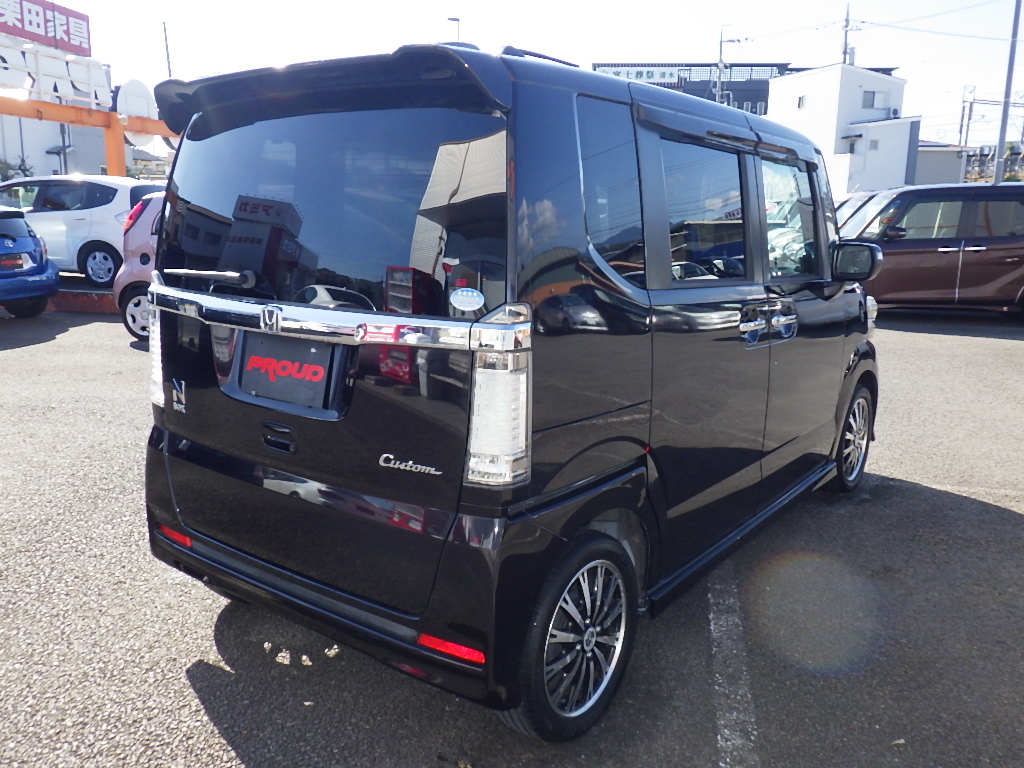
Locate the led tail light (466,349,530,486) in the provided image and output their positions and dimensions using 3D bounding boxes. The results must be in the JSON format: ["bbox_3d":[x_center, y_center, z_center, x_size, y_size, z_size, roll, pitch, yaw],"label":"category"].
[{"bbox_3d":[-0.030,0.072,1.780,0.114,0.297,0.090,9,11,36],"label":"led tail light"}]

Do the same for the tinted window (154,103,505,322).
[{"bbox_3d":[-0.552,-0.452,2.131,1.340,0.480,0.090,9,4,36],"label":"tinted window"}]

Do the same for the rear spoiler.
[{"bbox_3d":[-0.505,-0.738,2.133,1.270,0.170,0.280,9,14,36],"label":"rear spoiler"}]

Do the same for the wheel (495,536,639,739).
[{"bbox_3d":[0.146,0.652,2.203,0.170,0.560,0.560,9,14,36],"label":"wheel"}]

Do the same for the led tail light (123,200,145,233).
[{"bbox_3d":[-3.953,-1.749,8.650,0.180,0.330,0.130,2,11,5],"label":"led tail light"}]

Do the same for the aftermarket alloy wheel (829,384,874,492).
[{"bbox_3d":[1.667,0.266,4.175,0.170,0.560,0.560,9,14,36],"label":"aftermarket alloy wheel"}]

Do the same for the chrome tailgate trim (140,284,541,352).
[{"bbox_3d":[-0.581,-0.186,2.149,1.470,0.085,0.110,9,14,36],"label":"chrome tailgate trim"}]

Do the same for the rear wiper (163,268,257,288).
[{"bbox_3d":[-0.832,-0.294,2.262,0.425,0.050,0.050,10,15,40],"label":"rear wiper"}]

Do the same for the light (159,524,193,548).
[{"bbox_3d":[-1.063,0.474,2.620,0.195,0.036,0.035,9,14,36],"label":"light"}]

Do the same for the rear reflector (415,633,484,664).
[{"bbox_3d":[-0.139,0.604,1.897,0.182,0.029,0.022,7,13,31],"label":"rear reflector"}]

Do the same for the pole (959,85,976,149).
[{"bbox_3d":[38.727,-19.915,71.064,0.900,11.000,0.600,6,13,27],"label":"pole"}]

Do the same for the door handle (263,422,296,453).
[{"bbox_3d":[-0.595,0.140,2.134,0.120,0.063,0.028,9,8,36],"label":"door handle"}]

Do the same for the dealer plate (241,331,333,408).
[{"bbox_3d":[-0.578,-0.044,2.099,0.330,0.165,0.014,9,3,36],"label":"dealer plate"}]

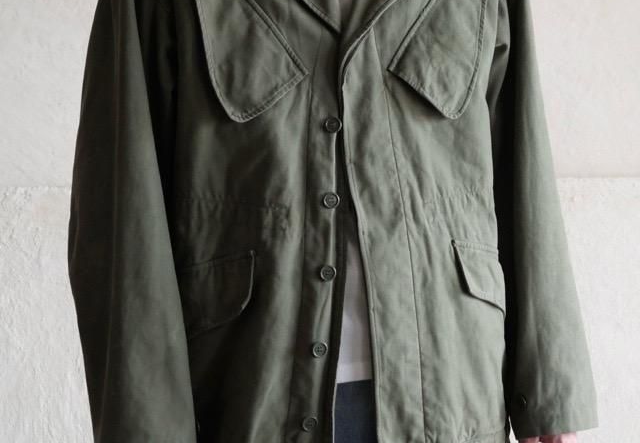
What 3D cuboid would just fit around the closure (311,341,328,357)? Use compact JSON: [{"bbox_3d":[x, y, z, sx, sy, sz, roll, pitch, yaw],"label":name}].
[{"bbox_3d":[0.000,0.156,2.875,0.018,0.018,0.005,0,2,2],"label":"closure"}]

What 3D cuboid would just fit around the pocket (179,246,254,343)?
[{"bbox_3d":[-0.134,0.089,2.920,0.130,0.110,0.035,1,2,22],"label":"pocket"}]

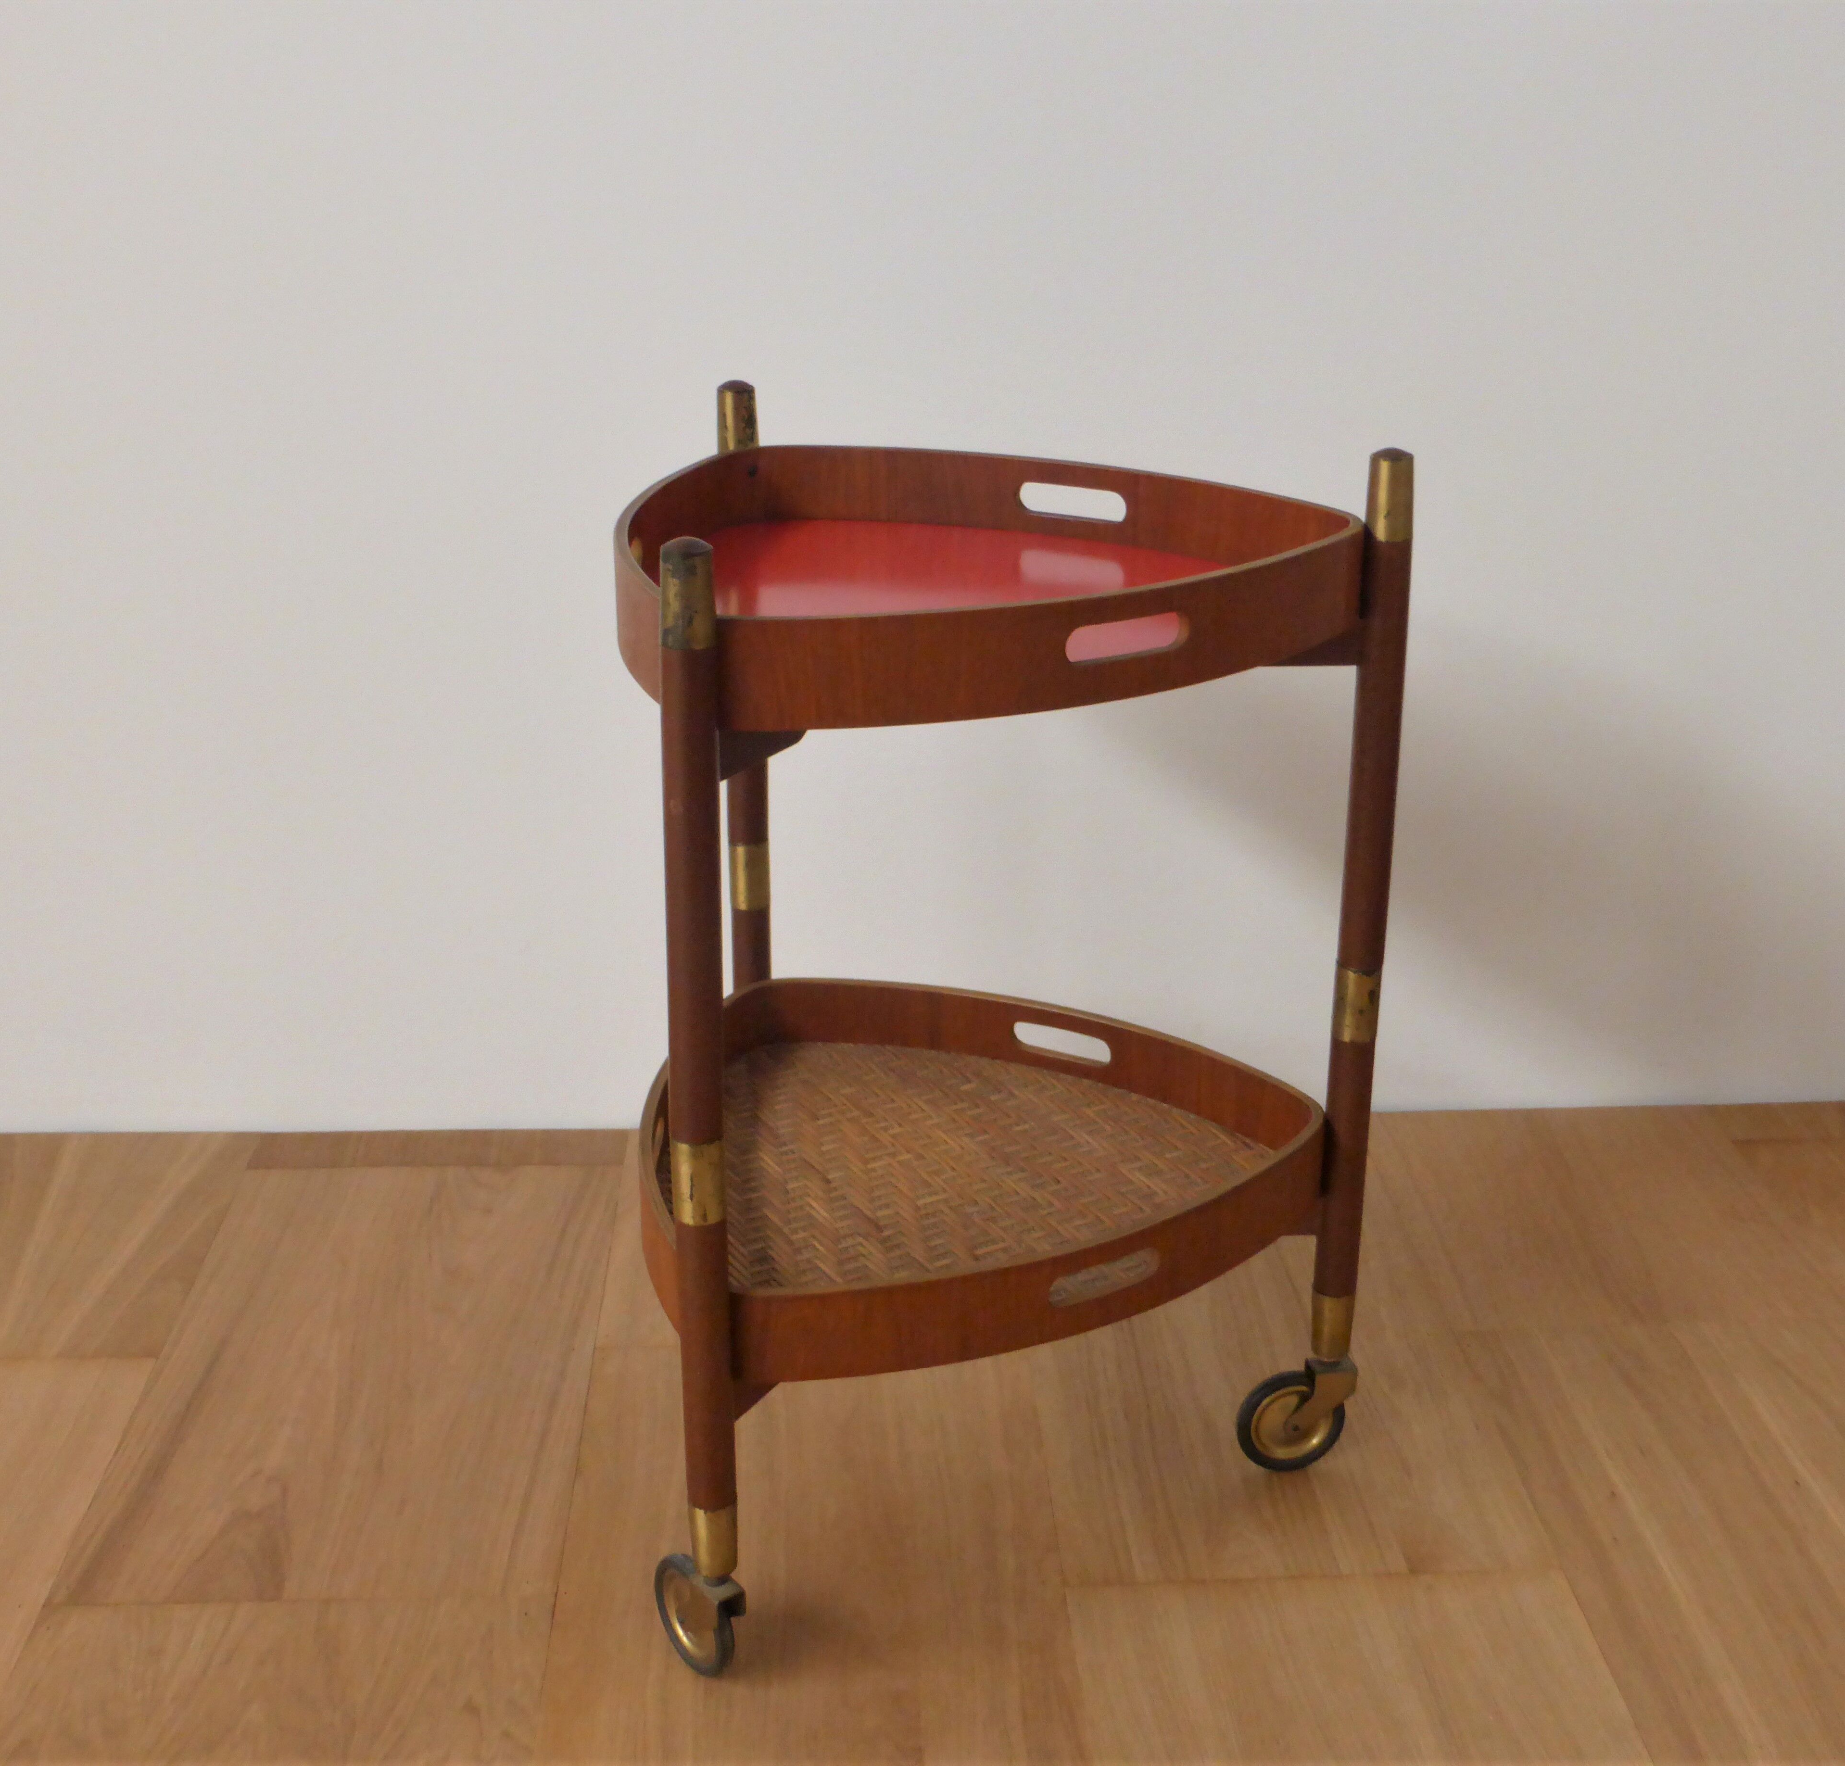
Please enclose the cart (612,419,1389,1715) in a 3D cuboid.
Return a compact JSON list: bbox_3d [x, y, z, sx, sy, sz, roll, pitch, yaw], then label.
[{"bbox_3d":[0.056,0.069,1.513,0.474,0.691,0.490,0,21,-1],"label":"cart"}]

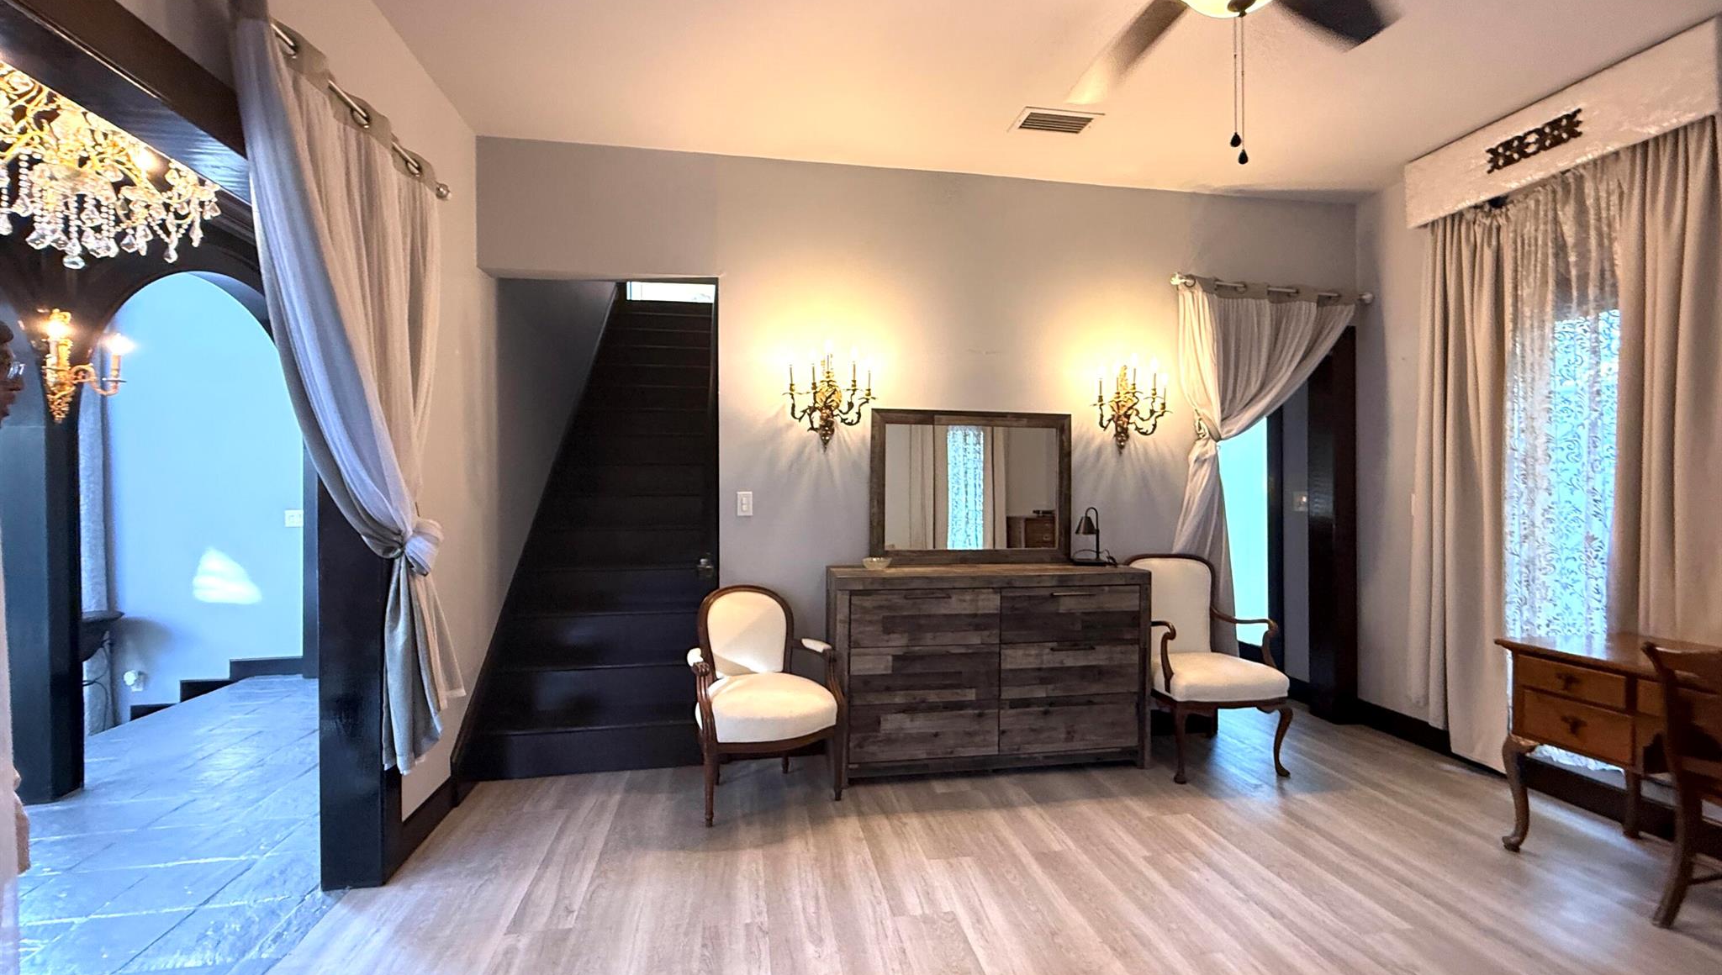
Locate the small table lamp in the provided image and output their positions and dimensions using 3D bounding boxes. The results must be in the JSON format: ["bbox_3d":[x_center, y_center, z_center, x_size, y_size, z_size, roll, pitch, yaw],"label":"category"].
[{"bbox_3d":[1.161,0.247,3.535,0.200,0.295,0.130,0,0,-27],"label":"small table lamp"}]

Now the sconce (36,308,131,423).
[{"bbox_3d":[-3.418,-0.523,3.061,0.180,0.480,0.380,0,0,-10],"label":"sconce"}]

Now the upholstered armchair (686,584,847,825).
[{"bbox_3d":[-0.435,0.895,3.057,0.630,0.885,0.570,0,0,-24],"label":"upholstered armchair"}]

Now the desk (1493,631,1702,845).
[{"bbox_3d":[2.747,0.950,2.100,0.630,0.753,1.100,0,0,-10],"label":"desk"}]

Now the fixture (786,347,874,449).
[{"bbox_3d":[-0.145,-0.433,3.369,0.430,0.470,0.250,0,0,-10],"label":"fixture"}]

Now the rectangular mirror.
[{"bbox_3d":[0.582,0.001,3.576,1.065,0.785,0.045,0,0,-10],"label":"rectangular mirror"}]

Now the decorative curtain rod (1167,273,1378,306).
[{"bbox_3d":[2.268,-1.089,3.816,1.230,0.060,0.085,0,0,-10],"label":"decorative curtain rod"}]

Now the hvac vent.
[{"bbox_3d":[0.870,-1.617,3.114,0.365,0.025,0.210,0,0,-10],"label":"hvac vent"}]

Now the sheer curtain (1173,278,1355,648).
[{"bbox_3d":[2.211,-0.079,3.818,1.120,2.040,0.130,0,0,-10],"label":"sheer curtain"}]

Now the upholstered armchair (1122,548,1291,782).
[{"bbox_3d":[1.657,0.843,3.439,0.620,0.970,0.650,0,0,-6],"label":"upholstered armchair"}]

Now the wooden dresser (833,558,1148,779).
[{"bbox_3d":[0.610,0.865,3.393,1.515,0.934,0.410,0,0,-10],"label":"wooden dresser"}]

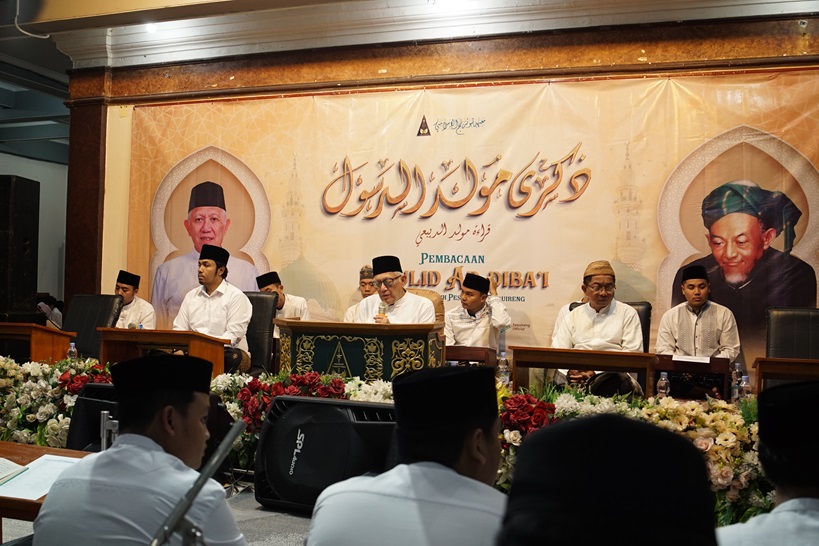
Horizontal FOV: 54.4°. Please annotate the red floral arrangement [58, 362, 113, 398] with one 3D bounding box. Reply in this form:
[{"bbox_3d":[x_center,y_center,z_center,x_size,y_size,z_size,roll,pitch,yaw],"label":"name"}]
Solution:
[{"bbox_3d":[-1.724,0.574,4.250,0.260,0.180,0.190,1,-1,19],"label":"red floral arrangement"}]

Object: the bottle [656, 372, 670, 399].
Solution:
[{"bbox_3d":[1.312,0.626,4.100,0.065,0.230,0.065,1,0,22],"label":"bottle"}]

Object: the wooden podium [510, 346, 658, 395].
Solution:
[{"bbox_3d":[0.950,0.578,4.315,0.770,0.337,0.370,1,0,22],"label":"wooden podium"}]

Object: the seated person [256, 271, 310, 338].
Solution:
[{"bbox_3d":[-0.990,0.346,6.170,0.550,0.730,0.620,1,0,35],"label":"seated person"}]

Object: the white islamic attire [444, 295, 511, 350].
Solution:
[{"bbox_3d":[0.471,0.404,5.600,0.500,0.500,0.340,1,-1,13],"label":"white islamic attire"}]

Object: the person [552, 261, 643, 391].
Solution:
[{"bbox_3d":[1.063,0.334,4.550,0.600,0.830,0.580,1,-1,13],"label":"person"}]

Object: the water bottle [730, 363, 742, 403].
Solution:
[{"bbox_3d":[1.939,0.650,4.700,0.064,0.233,0.064,1,0,22],"label":"water bottle"}]

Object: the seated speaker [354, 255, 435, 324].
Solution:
[{"bbox_3d":[-0.120,0.307,5.100,0.600,0.830,0.620,1,0,18],"label":"seated speaker"}]

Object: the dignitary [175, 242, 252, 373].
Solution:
[{"bbox_3d":[-1.338,0.256,5.300,0.570,0.880,0.570,1,-1,23],"label":"dignitary"}]

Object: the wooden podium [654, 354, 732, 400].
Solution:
[{"bbox_3d":[1.762,0.644,4.985,0.480,0.270,0.340,1,0,22],"label":"wooden podium"}]

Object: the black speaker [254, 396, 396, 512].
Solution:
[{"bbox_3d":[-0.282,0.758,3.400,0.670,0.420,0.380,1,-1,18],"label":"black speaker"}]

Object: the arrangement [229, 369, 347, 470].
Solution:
[{"bbox_3d":[-0.582,0.690,3.800,0.530,0.420,0.270,1,-1,19],"label":"arrangement"}]

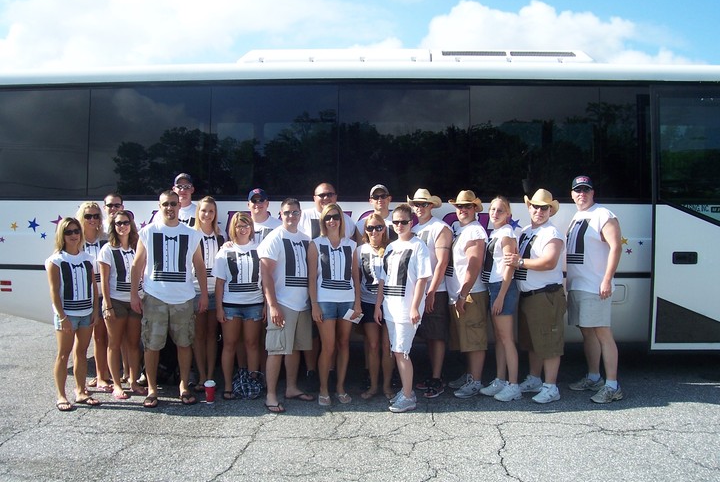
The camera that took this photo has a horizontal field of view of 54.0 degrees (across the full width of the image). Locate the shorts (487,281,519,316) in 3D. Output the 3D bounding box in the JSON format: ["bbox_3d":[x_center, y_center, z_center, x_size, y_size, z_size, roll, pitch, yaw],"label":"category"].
[{"bbox_3d":[1.223,0.483,6.050,0.260,0.310,0.330,0,1,-30],"label":"shorts"}]

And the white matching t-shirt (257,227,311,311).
[{"bbox_3d":[-0.593,0.233,5.780,0.540,0.690,0.360,0,1,-36],"label":"white matching t-shirt"}]

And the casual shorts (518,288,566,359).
[{"bbox_3d":[1.620,0.723,6.277,0.390,0.610,0.430,0,0,-33],"label":"casual shorts"}]

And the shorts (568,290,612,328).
[{"bbox_3d":[1.995,0.537,6.120,0.360,0.430,0.410,0,1,-27],"label":"shorts"}]

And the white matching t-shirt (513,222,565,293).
[{"bbox_3d":[1.593,0.155,6.276,0.370,0.640,0.490,1,0,-28],"label":"white matching t-shirt"}]

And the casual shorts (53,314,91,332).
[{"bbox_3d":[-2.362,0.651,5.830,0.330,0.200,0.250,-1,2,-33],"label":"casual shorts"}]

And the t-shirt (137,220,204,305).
[{"bbox_3d":[-1.565,0.178,5.840,0.520,0.680,0.330,0,1,-12],"label":"t-shirt"}]

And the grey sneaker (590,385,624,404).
[{"bbox_3d":[2.159,1.319,6.153,0.305,0.120,0.115,0,0,-30],"label":"grey sneaker"}]

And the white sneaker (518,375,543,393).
[{"bbox_3d":[1.550,1.307,6.450,0.290,0.120,0.110,0,0,-33],"label":"white sneaker"}]

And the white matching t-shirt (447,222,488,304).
[{"bbox_3d":[0.964,0.175,6.345,0.340,0.700,0.470,1,0,-24],"label":"white matching t-shirt"}]

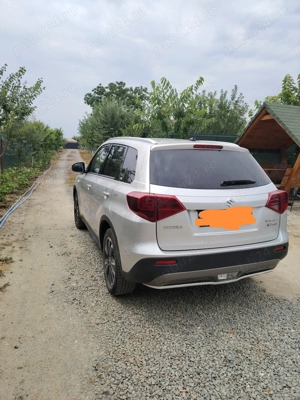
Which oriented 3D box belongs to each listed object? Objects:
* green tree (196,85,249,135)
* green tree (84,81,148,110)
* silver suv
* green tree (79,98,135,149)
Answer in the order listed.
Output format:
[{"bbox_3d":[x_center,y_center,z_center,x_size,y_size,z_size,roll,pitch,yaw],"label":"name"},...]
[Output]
[{"bbox_3d":[3.164,-2.992,12.905,2.434,4.507,2.434,5,11,14],"label":"green tree"},{"bbox_3d":[-3.022,-6.804,24.648,5.626,7.202,5.626,1,10,-7],"label":"green tree"},{"bbox_3d":[-0.061,-0.079,4.217,1.790,1.610,4.175,-1,11,-21],"label":"silver suv"},{"bbox_3d":[-2.708,-4.049,17.398,3.556,4.425,3.556,1,10,-9],"label":"green tree"}]

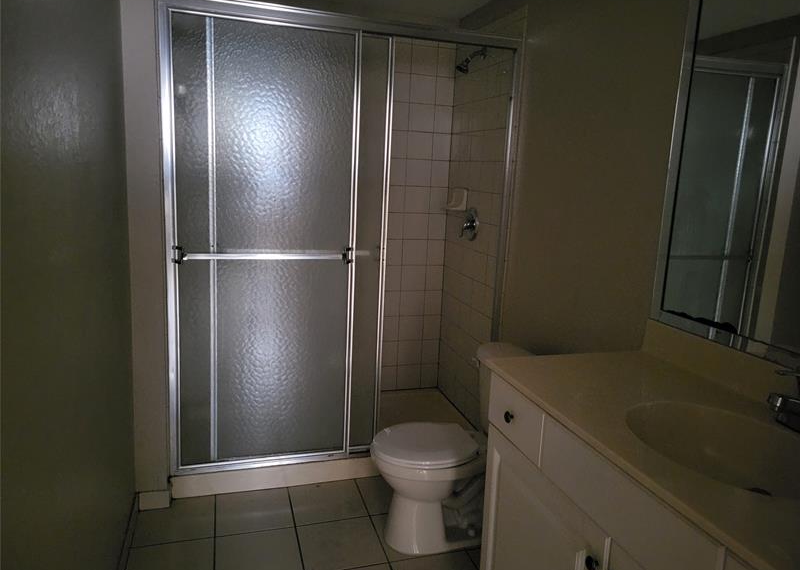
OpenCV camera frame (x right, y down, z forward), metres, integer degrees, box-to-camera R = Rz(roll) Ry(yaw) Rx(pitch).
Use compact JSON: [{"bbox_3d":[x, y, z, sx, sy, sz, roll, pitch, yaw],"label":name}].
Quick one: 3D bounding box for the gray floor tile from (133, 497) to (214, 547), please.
[{"bbox_3d":[-0.899,0.944,2.408,0.300,0.010,0.310,-1,11,-17],"label":"gray floor tile"}]

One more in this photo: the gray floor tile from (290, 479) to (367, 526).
[{"bbox_3d":[-0.316,0.935,2.583,0.301,0.010,0.310,-1,11,-17],"label":"gray floor tile"}]

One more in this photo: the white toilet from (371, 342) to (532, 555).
[{"bbox_3d":[0.219,0.635,2.333,0.695,0.708,0.458,-1,11,-17],"label":"white toilet"}]

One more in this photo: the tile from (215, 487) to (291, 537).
[{"bbox_3d":[-0.608,0.939,2.495,0.301,0.010,0.310,-1,11,-17],"label":"tile"}]

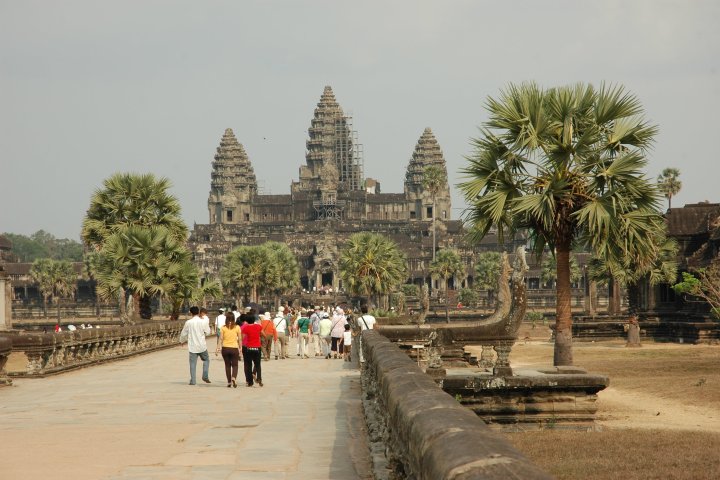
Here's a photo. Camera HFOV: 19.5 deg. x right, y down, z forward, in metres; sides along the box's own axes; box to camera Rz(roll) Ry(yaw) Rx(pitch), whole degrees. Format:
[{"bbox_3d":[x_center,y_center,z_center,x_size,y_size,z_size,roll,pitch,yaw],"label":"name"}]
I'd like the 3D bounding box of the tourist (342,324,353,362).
[{"bbox_3d":[-0.355,3.080,62.600,0.310,1.121,0.270,-1,-2,0],"label":"tourist"}]

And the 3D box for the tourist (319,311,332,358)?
[{"bbox_3d":[-1.090,3.064,67.300,0.450,1.494,0.400,-1,-2,0],"label":"tourist"}]

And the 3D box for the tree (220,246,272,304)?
[{"bbox_3d":[-14.387,5.805,265.000,6.300,10.470,6.300,0,-2,0],"label":"tree"}]

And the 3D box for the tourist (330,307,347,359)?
[{"bbox_3d":[-0.696,3.021,68.000,0.520,1.640,0.400,0,-2,0],"label":"tourist"}]

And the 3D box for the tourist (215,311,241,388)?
[{"bbox_3d":[-2.806,2.342,44.800,0.530,1.610,0.400,0,-2,0],"label":"tourist"}]

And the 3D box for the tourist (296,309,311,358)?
[{"bbox_3d":[-1.835,3.051,68.200,0.500,1.590,0.420,0,-2,0],"label":"tourist"}]

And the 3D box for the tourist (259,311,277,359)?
[{"bbox_3d":[-2.900,3.020,66.200,0.540,1.530,0.400,0,-2,0],"label":"tourist"}]

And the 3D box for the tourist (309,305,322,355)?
[{"bbox_3d":[-1.436,3.038,69.800,0.480,1.669,0.420,-1,-2,0],"label":"tourist"}]

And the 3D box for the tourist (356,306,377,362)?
[{"bbox_3d":[0.206,2.759,61.800,0.540,1.704,0.400,-1,-2,0],"label":"tourist"}]

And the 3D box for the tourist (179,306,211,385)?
[{"bbox_3d":[-3.604,2.317,46.000,0.660,1.720,0.520,-1,-2,5],"label":"tourist"}]

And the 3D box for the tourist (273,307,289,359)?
[{"bbox_3d":[-2.550,2.997,67.600,0.500,1.670,0.420,0,-2,0],"label":"tourist"}]

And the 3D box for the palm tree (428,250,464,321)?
[{"bbox_3d":[11.876,6.243,285.000,5.300,10.180,5.300,-1,-2,0],"label":"palm tree"}]

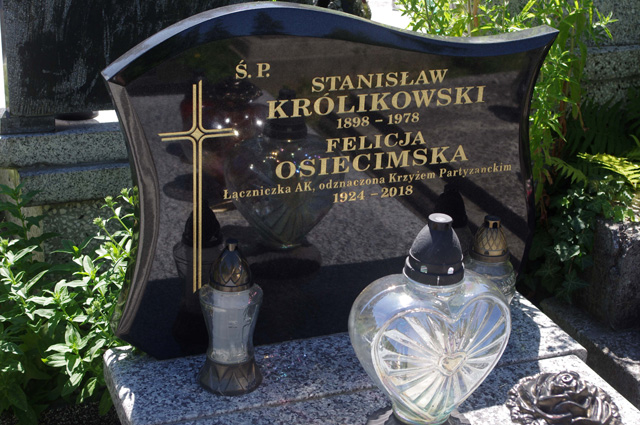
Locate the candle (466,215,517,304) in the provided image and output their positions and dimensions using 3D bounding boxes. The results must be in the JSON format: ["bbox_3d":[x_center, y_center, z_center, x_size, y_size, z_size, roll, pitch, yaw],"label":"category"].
[{"bbox_3d":[0.287,0.117,1.827,0.101,0.229,0.101,-6,21,-19],"label":"candle"}]

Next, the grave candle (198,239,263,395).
[{"bbox_3d":[-0.140,0.157,1.665,0.104,0.242,0.104,1,20,-1],"label":"grave candle"}]

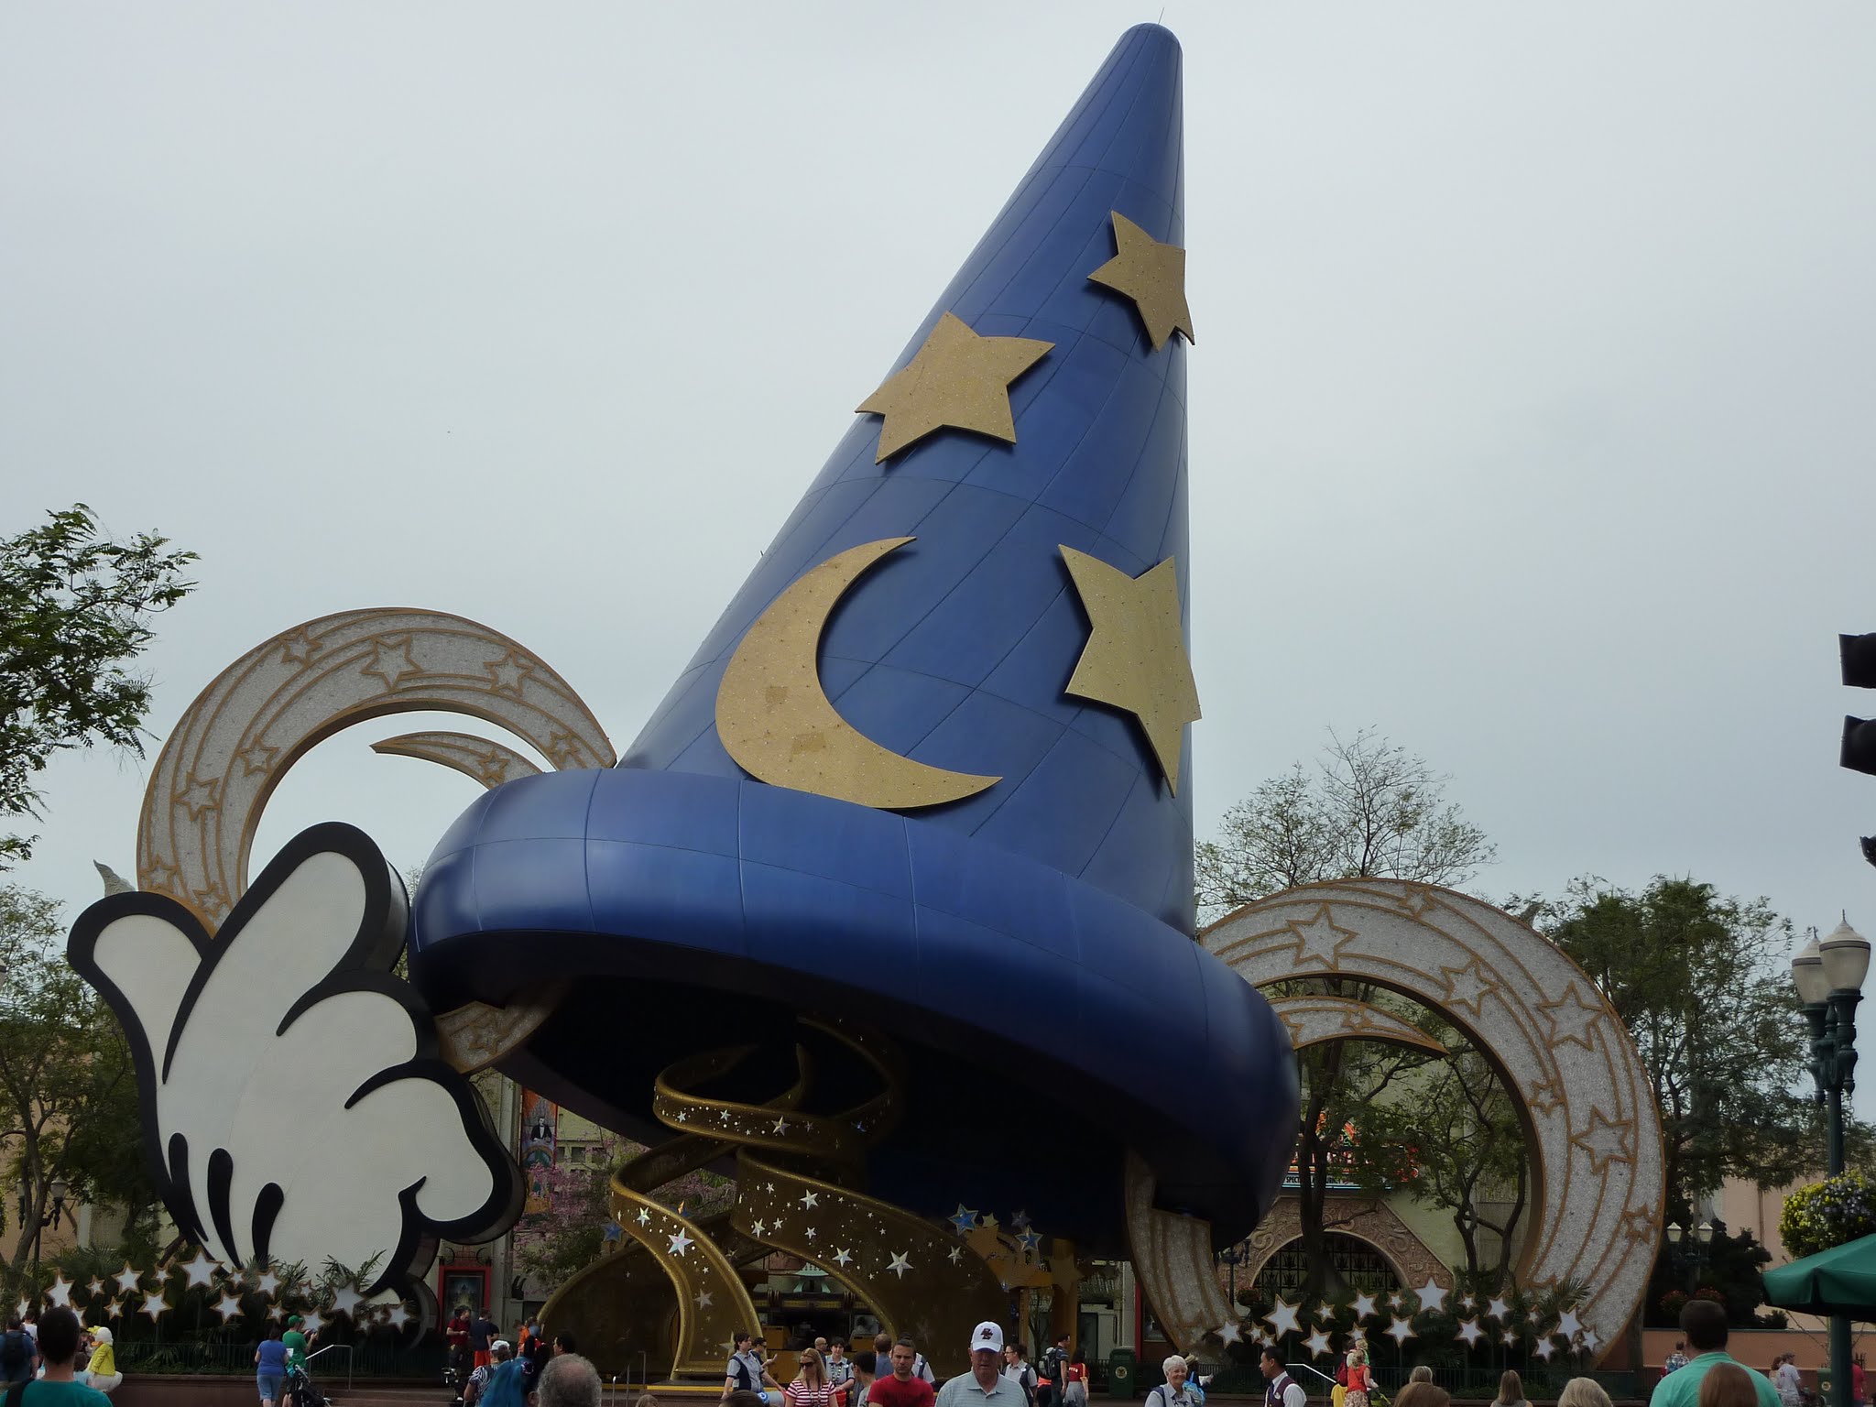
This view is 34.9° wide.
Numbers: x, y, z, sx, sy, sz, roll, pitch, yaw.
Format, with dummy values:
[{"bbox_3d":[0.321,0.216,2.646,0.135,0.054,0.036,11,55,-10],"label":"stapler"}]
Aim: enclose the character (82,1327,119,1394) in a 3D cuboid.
[{"bbox_3d":[-12.518,10.049,44.325,0.720,1.560,0.700,3,-12,-9],"label":"character"}]

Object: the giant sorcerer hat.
[{"bbox_3d":[1.667,-4.402,75.950,21.400,32.200,21.400,17,-22,-2],"label":"giant sorcerer hat"}]

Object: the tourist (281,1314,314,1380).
[{"bbox_3d":[-10.312,10.694,47.776,0.550,1.760,0.550,-11,-17,44],"label":"tourist"}]

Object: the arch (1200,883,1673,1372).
[{"bbox_3d":[10.937,10.260,70.966,13.300,12.200,1.100,3,-12,-10],"label":"arch"}]

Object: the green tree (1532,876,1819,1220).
[{"bbox_3d":[20.294,11.942,81.385,8.400,14.630,8.200,1,-12,0],"label":"green tree"}]

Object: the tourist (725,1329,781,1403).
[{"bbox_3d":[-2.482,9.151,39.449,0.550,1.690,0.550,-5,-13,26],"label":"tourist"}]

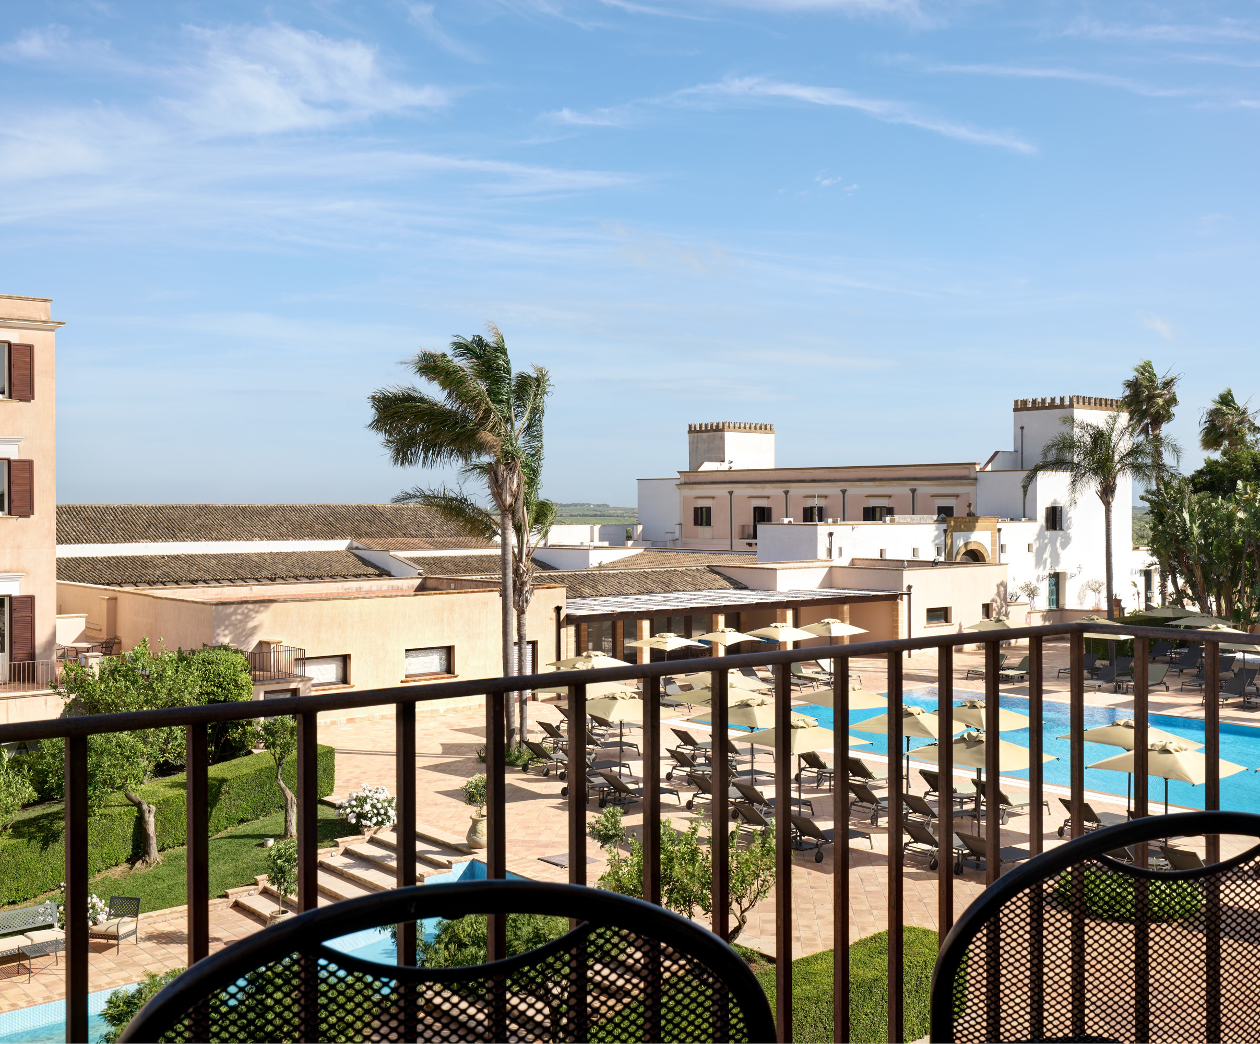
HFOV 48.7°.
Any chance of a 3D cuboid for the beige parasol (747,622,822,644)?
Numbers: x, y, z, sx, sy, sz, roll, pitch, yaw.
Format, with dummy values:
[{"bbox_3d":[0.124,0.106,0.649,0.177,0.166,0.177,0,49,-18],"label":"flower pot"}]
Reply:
[{"bbox_3d":[5.669,4.988,51.800,2.050,2.480,2.050,-1,0,-45],"label":"beige parasol"}]

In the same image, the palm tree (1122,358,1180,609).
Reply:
[{"bbox_3d":[33.739,-2.533,90.000,4.000,15.700,4.000,0,0,20],"label":"palm tree"}]

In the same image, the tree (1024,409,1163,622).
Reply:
[{"bbox_3d":[19.601,0.795,58.300,6.200,10.700,5.900,0,0,0],"label":"tree"}]

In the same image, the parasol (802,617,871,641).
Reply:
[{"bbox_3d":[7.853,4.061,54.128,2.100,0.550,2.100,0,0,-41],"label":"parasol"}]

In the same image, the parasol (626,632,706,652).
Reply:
[{"bbox_3d":[1.261,4.098,47.840,2.100,0.550,2.100,0,0,-41],"label":"parasol"}]

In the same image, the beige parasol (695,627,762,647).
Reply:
[{"bbox_3d":[3.491,4.088,49.608,2.100,0.550,2.100,0,0,-41],"label":"beige parasol"}]

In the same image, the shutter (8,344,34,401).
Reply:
[{"bbox_3d":[-16.141,-3.963,37.000,0.580,1.490,0.070,0,0,-39],"label":"shutter"}]

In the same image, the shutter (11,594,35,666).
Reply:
[{"bbox_3d":[-16.141,3.068,37.000,0.580,2.200,0.070,0,0,-39],"label":"shutter"}]

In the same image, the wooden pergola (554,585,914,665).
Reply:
[{"bbox_3d":[3.824,4.640,57.712,20.400,3.150,4.400,0,0,-42],"label":"wooden pergola"}]

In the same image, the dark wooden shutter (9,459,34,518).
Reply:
[{"bbox_3d":[-17.201,-0.963,39.400,0.600,1.560,0.050,0,0,-41],"label":"dark wooden shutter"}]

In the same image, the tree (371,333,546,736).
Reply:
[{"bbox_3d":[-4.868,0.384,39.700,5.200,11.800,4.400,0,0,0],"label":"tree"}]

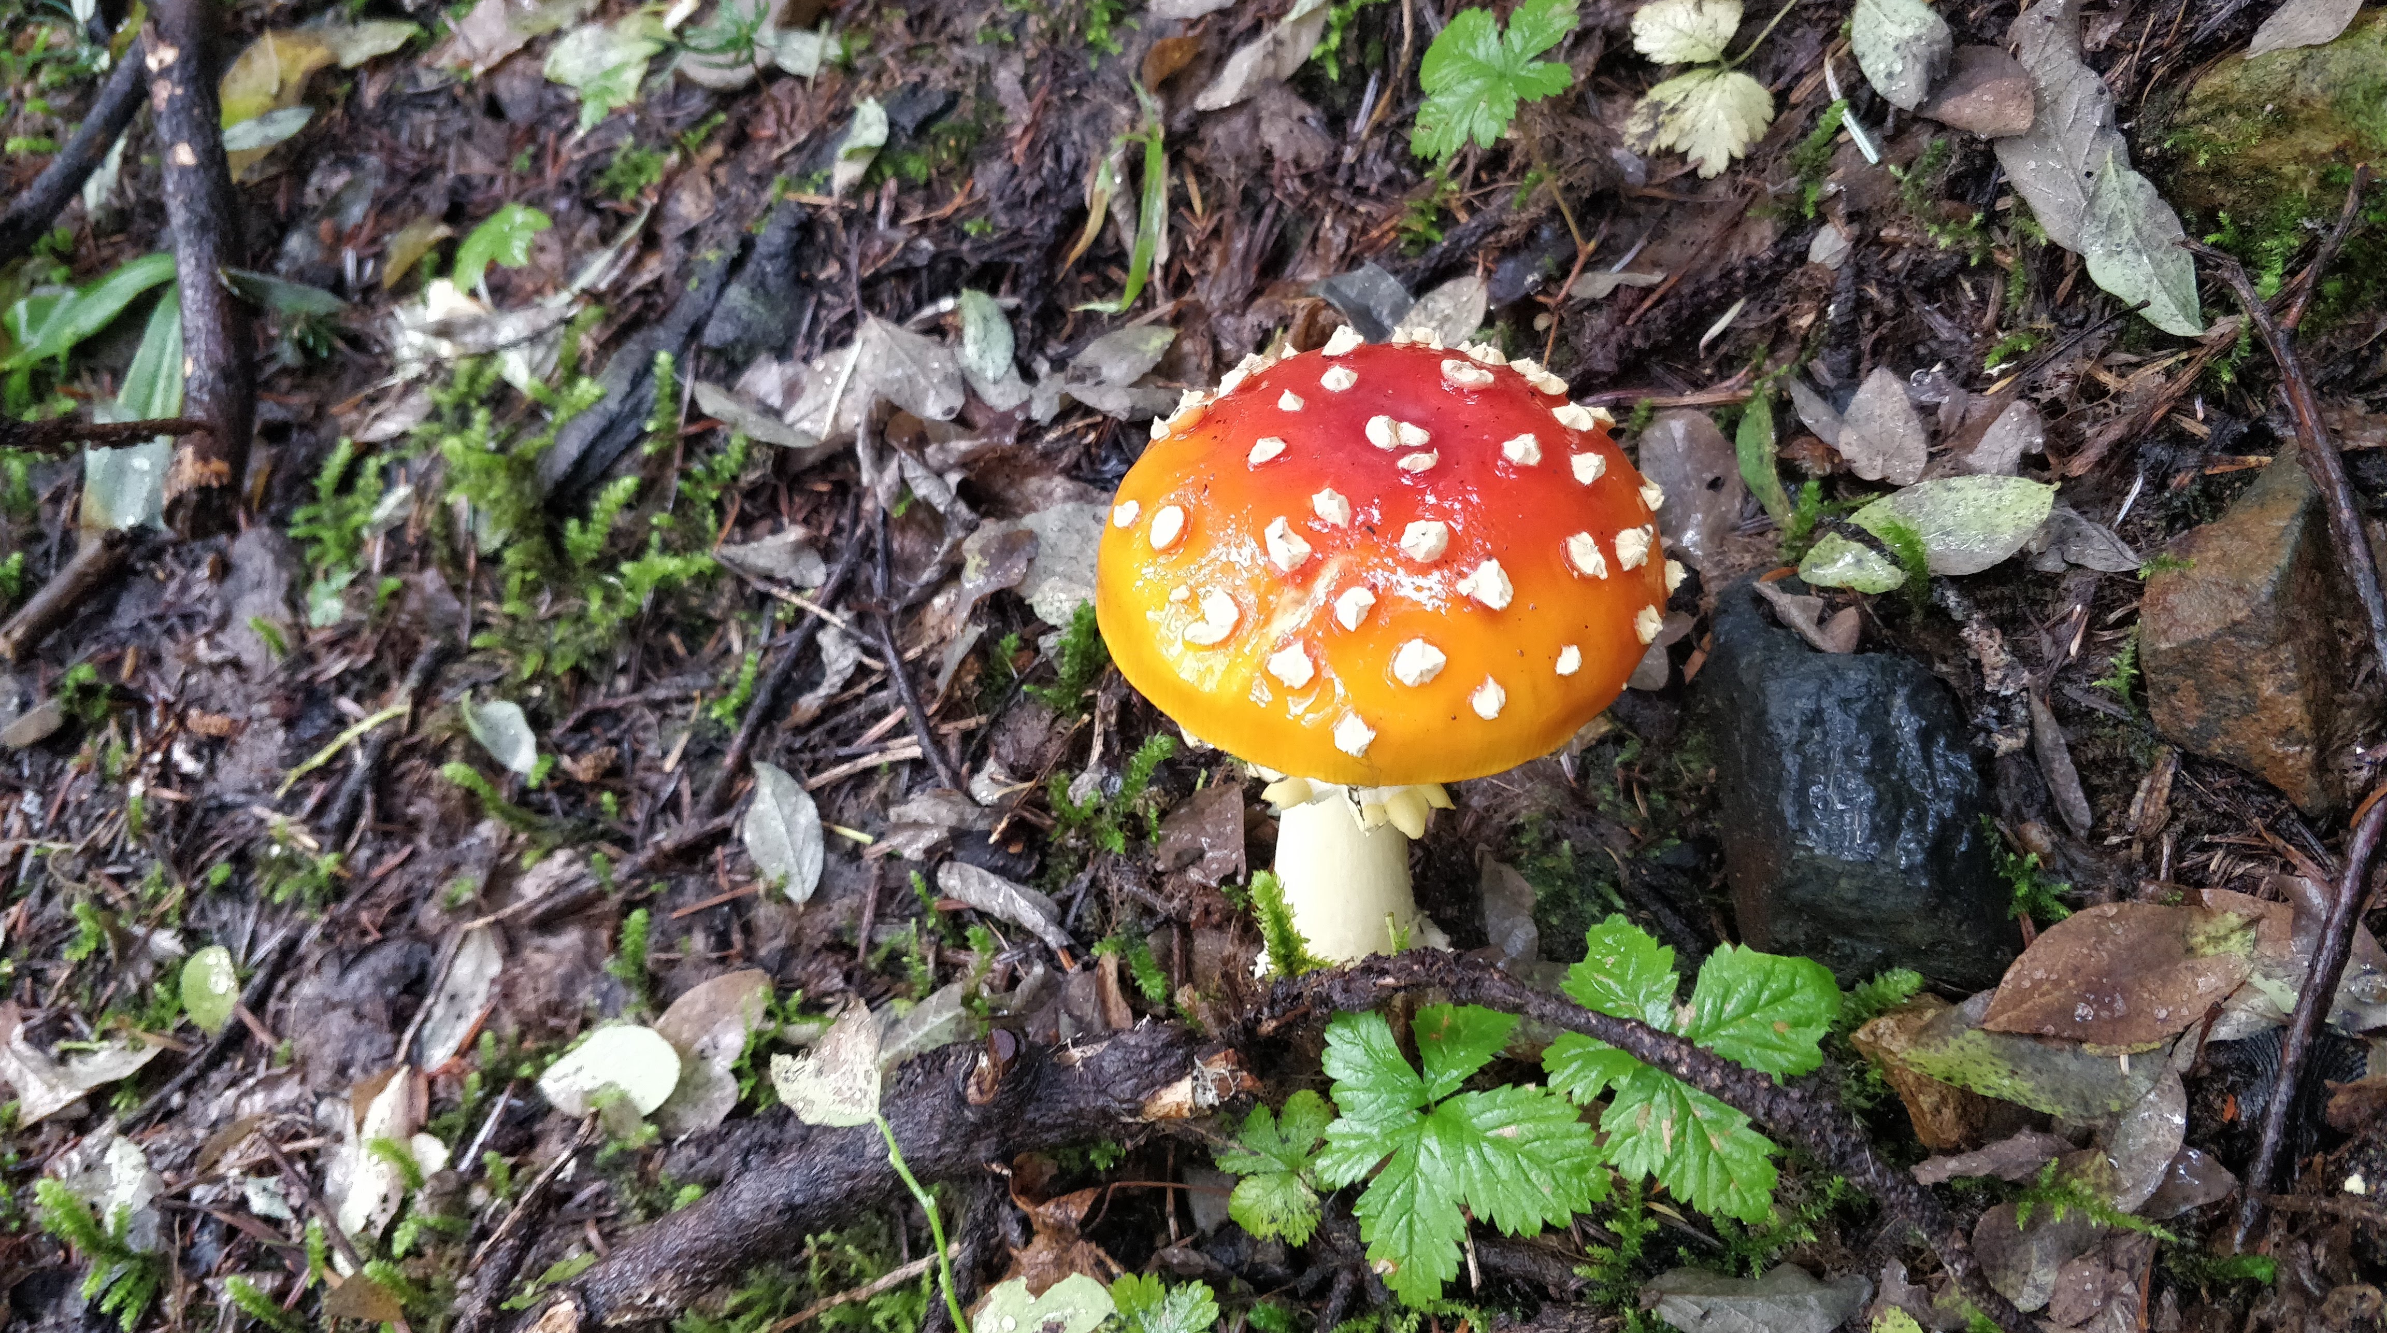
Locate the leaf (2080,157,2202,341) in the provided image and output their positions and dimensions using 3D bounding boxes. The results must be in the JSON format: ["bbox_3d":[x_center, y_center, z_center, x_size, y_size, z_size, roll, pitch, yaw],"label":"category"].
[{"bbox_3d":[0.276,-0.124,0.486,0.030,0.009,0.073,-5,60,0],"label":"leaf"}]

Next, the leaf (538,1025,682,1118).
[{"bbox_3d":[-0.153,0.106,0.433,0.041,0.008,0.023,-10,64,8],"label":"leaf"}]

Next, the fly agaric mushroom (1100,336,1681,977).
[{"bbox_3d":[0.040,0.015,0.380,0.120,0.182,0.120,0,45,0],"label":"fly agaric mushroom"}]

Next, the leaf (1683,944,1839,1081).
[{"bbox_3d":[0.126,0.076,0.366,0.039,0.008,0.031,-23,69,-9],"label":"leaf"}]

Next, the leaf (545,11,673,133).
[{"bbox_3d":[-0.173,-0.174,0.485,0.036,0.009,0.043,-5,66,2],"label":"leaf"}]

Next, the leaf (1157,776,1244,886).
[{"bbox_3d":[0.002,0.037,0.378,0.019,0.010,0.025,3,66,6],"label":"leaf"}]

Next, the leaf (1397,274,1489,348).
[{"bbox_3d":[0.088,-0.118,0.558,0.024,0.010,0.045,29,61,17],"label":"leaf"}]

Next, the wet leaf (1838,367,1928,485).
[{"bbox_3d":[0.181,-0.063,0.435,0.021,0.008,0.036,1,66,13],"label":"wet leaf"}]

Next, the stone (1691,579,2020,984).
[{"bbox_3d":[0.155,0.029,0.392,0.055,0.060,0.070,12,49,12],"label":"stone"}]

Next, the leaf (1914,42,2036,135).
[{"bbox_3d":[0.294,-0.214,0.623,0.052,0.010,0.037,-18,59,-11],"label":"leaf"}]

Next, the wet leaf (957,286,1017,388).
[{"bbox_3d":[-0.063,-0.101,0.506,0.017,0.008,0.039,-21,63,3],"label":"wet leaf"}]

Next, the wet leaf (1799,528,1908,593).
[{"bbox_3d":[0.158,-0.025,0.394,0.024,0.007,0.014,15,68,11],"label":"wet leaf"}]

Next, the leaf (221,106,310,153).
[{"bbox_3d":[-0.344,-0.200,0.614,0.035,0.008,0.015,-30,62,-18],"label":"leaf"}]

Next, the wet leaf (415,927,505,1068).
[{"bbox_3d":[-0.193,0.086,0.431,0.011,0.009,0.036,5,57,3],"label":"wet leaf"}]

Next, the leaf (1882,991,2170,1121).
[{"bbox_3d":[0.181,0.082,0.360,0.060,0.012,0.028,14,64,9],"label":"leaf"}]

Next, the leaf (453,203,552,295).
[{"bbox_3d":[-0.216,-0.129,0.512,0.026,0.008,0.035,40,74,17],"label":"leaf"}]

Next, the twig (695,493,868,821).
[{"bbox_3d":[-0.119,-0.003,0.478,0.007,0.007,0.106,16,71,19],"label":"twig"}]

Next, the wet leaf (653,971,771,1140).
[{"bbox_3d":[-0.125,0.101,0.432,0.026,0.008,0.045,13,70,18],"label":"wet leaf"}]

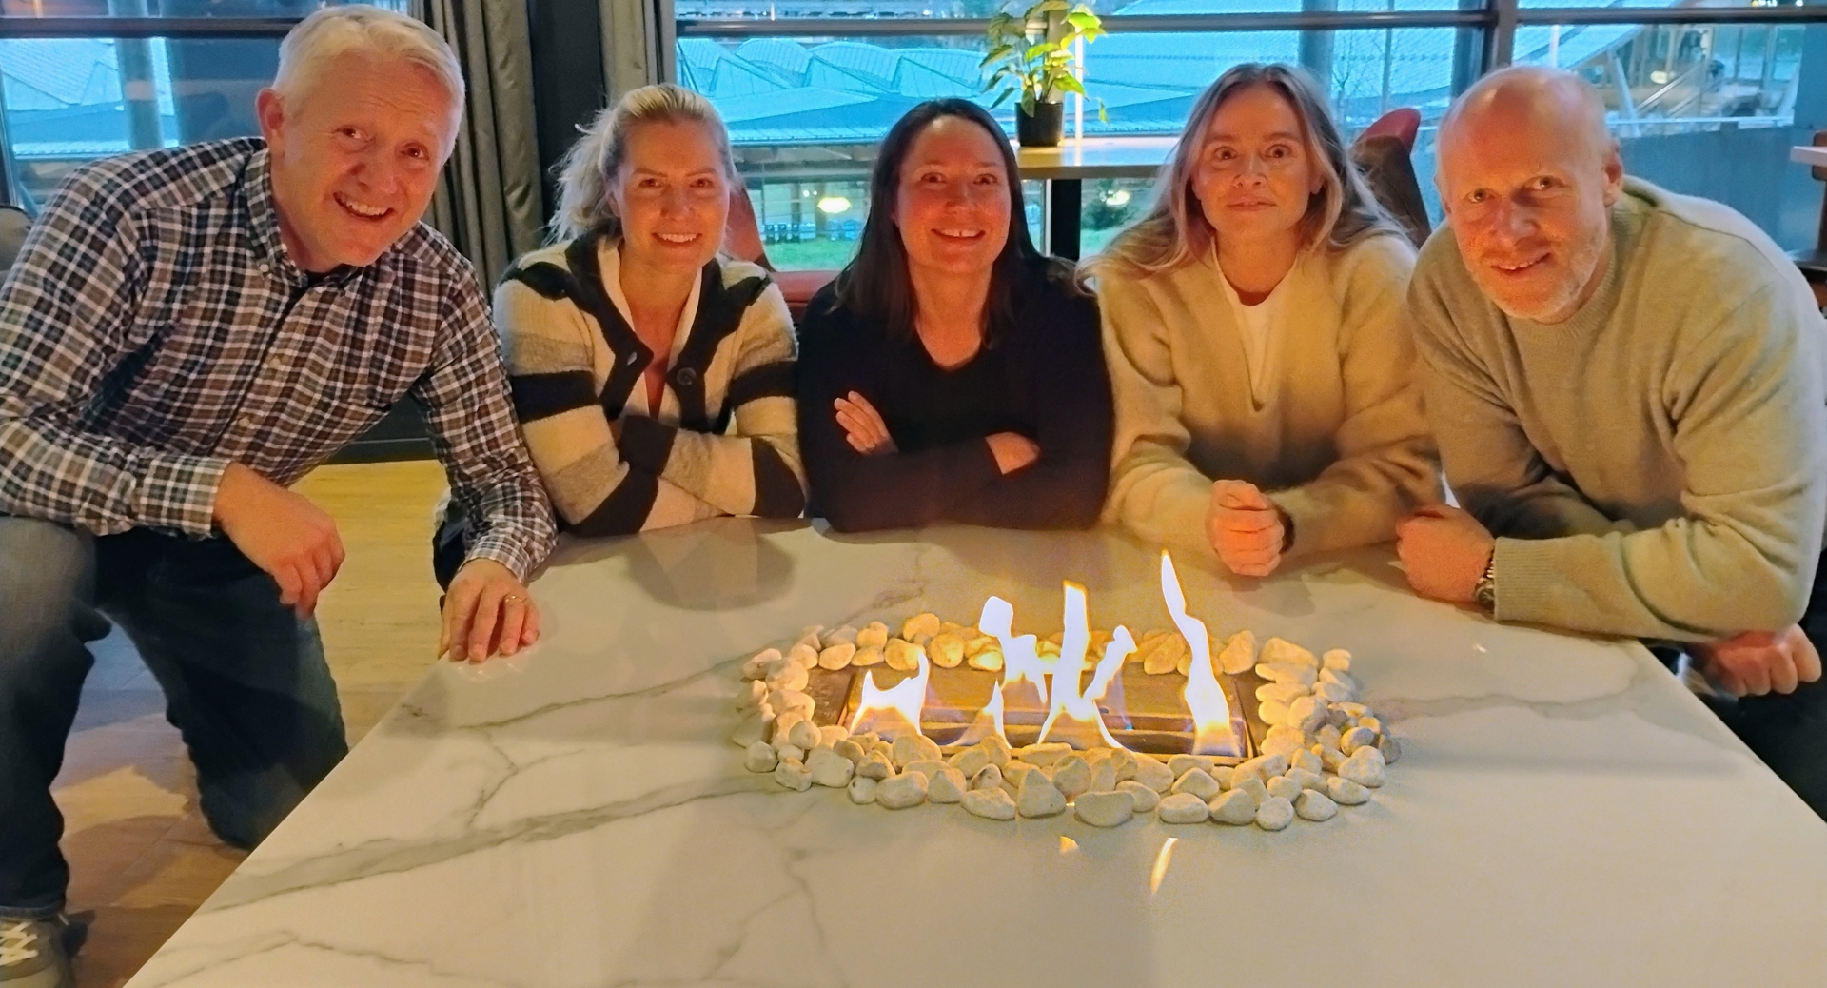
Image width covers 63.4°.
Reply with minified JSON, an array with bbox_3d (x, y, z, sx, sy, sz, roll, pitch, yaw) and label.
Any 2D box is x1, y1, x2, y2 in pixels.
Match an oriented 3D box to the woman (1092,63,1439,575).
[{"bbox_3d":[0.444,-0.085,1.972,0.440,0.950,0.700,1,17,8],"label":"woman"}]

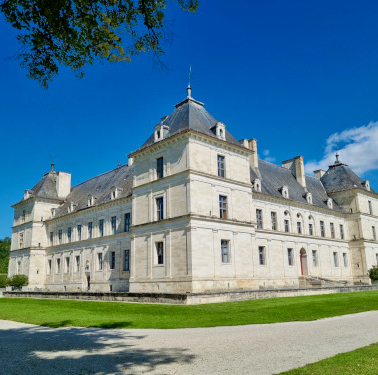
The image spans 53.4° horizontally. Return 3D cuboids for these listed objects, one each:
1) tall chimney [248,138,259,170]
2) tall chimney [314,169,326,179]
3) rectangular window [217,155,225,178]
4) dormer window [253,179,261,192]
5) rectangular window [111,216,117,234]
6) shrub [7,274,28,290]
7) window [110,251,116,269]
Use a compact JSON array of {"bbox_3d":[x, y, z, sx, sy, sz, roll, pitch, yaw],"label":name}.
[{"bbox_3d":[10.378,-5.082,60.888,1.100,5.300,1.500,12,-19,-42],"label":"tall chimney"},{"bbox_3d":[27.606,-2.401,79.008,1.700,2.400,1.600,12,-19,-42],"label":"tall chimney"},{"bbox_3d":[4.023,-2.562,45.801,1.350,2.800,0.280,12,-19,-42],"label":"rectangular window"},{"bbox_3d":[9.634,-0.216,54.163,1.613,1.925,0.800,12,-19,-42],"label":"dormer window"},{"bbox_3d":[-11.122,5.696,56.326,0.250,2.591,1.301,12,-19,-42],"label":"rectangular window"},{"bbox_3d":[-24.140,13.462,53.321,2.300,2.100,2.400,12,-19,-42],"label":"shrub"},{"bbox_3d":[-11.018,10.679,55.045,0.250,2.393,1.249,12,-19,-42],"label":"window"}]

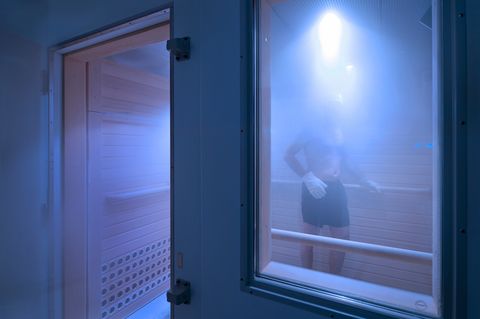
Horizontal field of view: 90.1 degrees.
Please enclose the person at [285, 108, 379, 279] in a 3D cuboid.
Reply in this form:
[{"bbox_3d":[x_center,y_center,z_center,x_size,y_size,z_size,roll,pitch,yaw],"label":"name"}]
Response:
[{"bbox_3d":[0.725,0.280,1.900,0.820,1.750,0.400,0,1,-16],"label":"person"}]

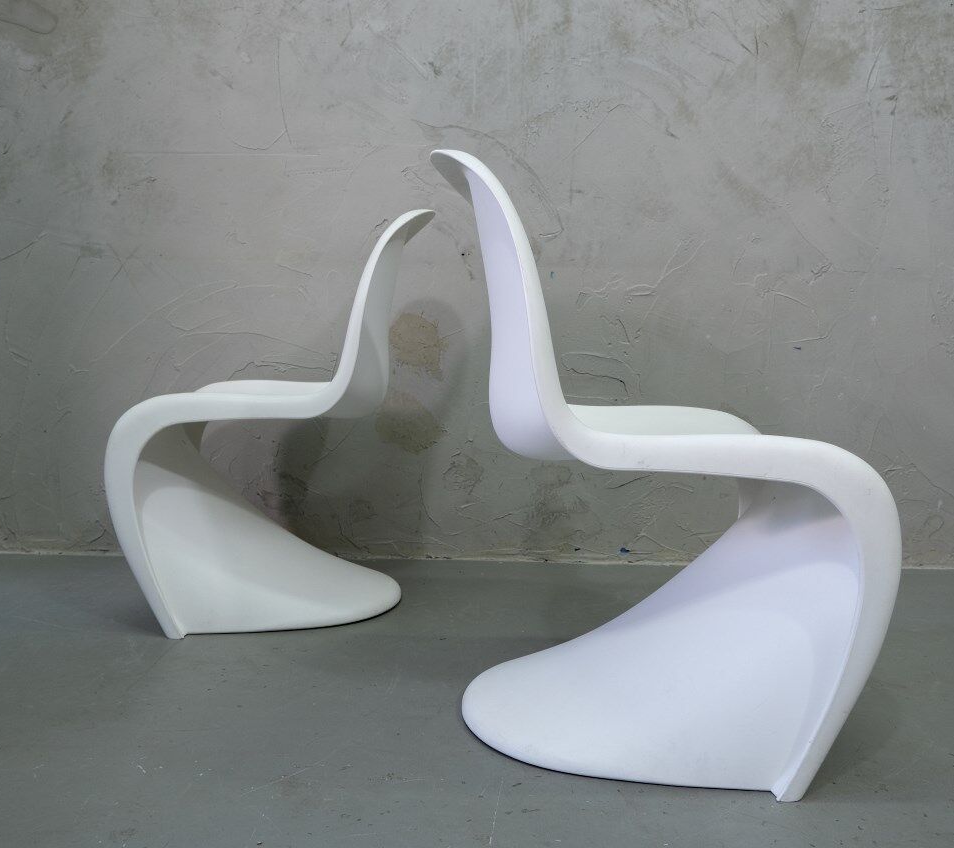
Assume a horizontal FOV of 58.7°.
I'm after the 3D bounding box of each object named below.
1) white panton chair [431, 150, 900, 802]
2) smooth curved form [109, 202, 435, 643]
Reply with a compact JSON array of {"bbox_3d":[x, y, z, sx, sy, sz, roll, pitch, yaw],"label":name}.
[{"bbox_3d":[0.238,0.039,1.305,0.610,0.860,0.500,1,6,0],"label":"white panton chair"},{"bbox_3d":[-0.417,-0.031,1.866,0.610,0.860,0.500,1,6,-4],"label":"smooth curved form"}]

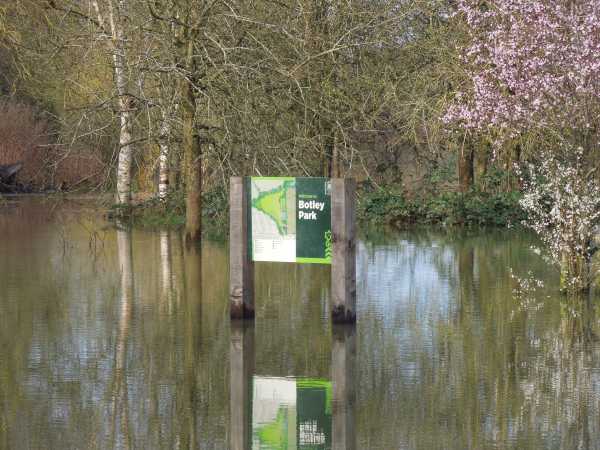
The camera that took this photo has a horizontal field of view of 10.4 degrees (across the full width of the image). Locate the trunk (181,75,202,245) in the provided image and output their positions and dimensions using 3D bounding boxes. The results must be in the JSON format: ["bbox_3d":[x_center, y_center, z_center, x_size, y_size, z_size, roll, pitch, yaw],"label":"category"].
[{"bbox_3d":[-1.871,-1.128,57.000,0.320,2.900,0.320,-2,1,0],"label":"trunk"}]

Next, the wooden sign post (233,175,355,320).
[{"bbox_3d":[-0.064,0.247,32.500,1.440,1.430,0.185,1,2,40],"label":"wooden sign post"}]

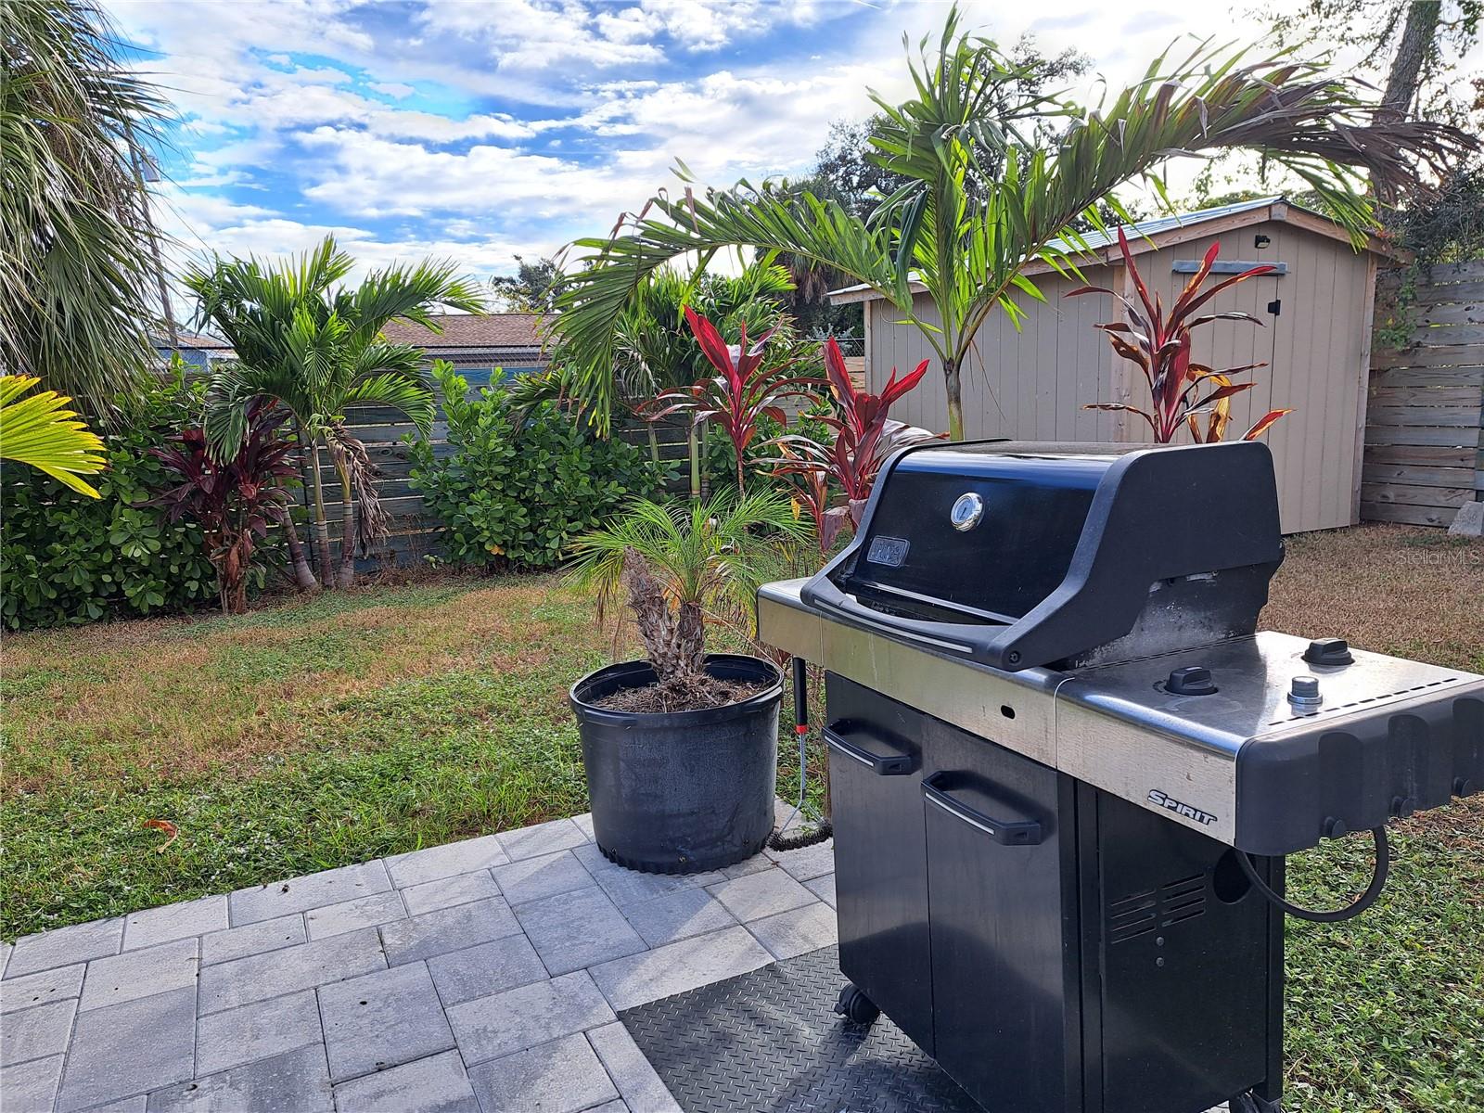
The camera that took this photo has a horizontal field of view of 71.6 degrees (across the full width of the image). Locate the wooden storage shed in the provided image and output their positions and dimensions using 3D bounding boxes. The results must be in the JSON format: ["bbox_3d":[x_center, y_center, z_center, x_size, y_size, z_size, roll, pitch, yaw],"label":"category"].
[{"bbox_3d":[2.913,-1.498,8.620,2.960,2.370,3.360,-6,11,-25],"label":"wooden storage shed"}]

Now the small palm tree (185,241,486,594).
[{"bbox_3d":[-2.855,-1.022,7.228,2.050,2.480,1.900,-6,10,-21],"label":"small palm tree"}]

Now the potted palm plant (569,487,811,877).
[{"bbox_3d":[-0.167,0.308,2.900,0.670,0.981,0.660,-2,10,-4],"label":"potted palm plant"}]

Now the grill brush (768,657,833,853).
[{"bbox_3d":[0.119,0.399,2.184,0.150,0.448,0.050,-7,11,-26],"label":"grill brush"}]

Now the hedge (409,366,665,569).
[{"bbox_3d":[-1.646,-0.696,8.186,1.750,1.620,1.150,-7,11,-26],"label":"hedge"}]

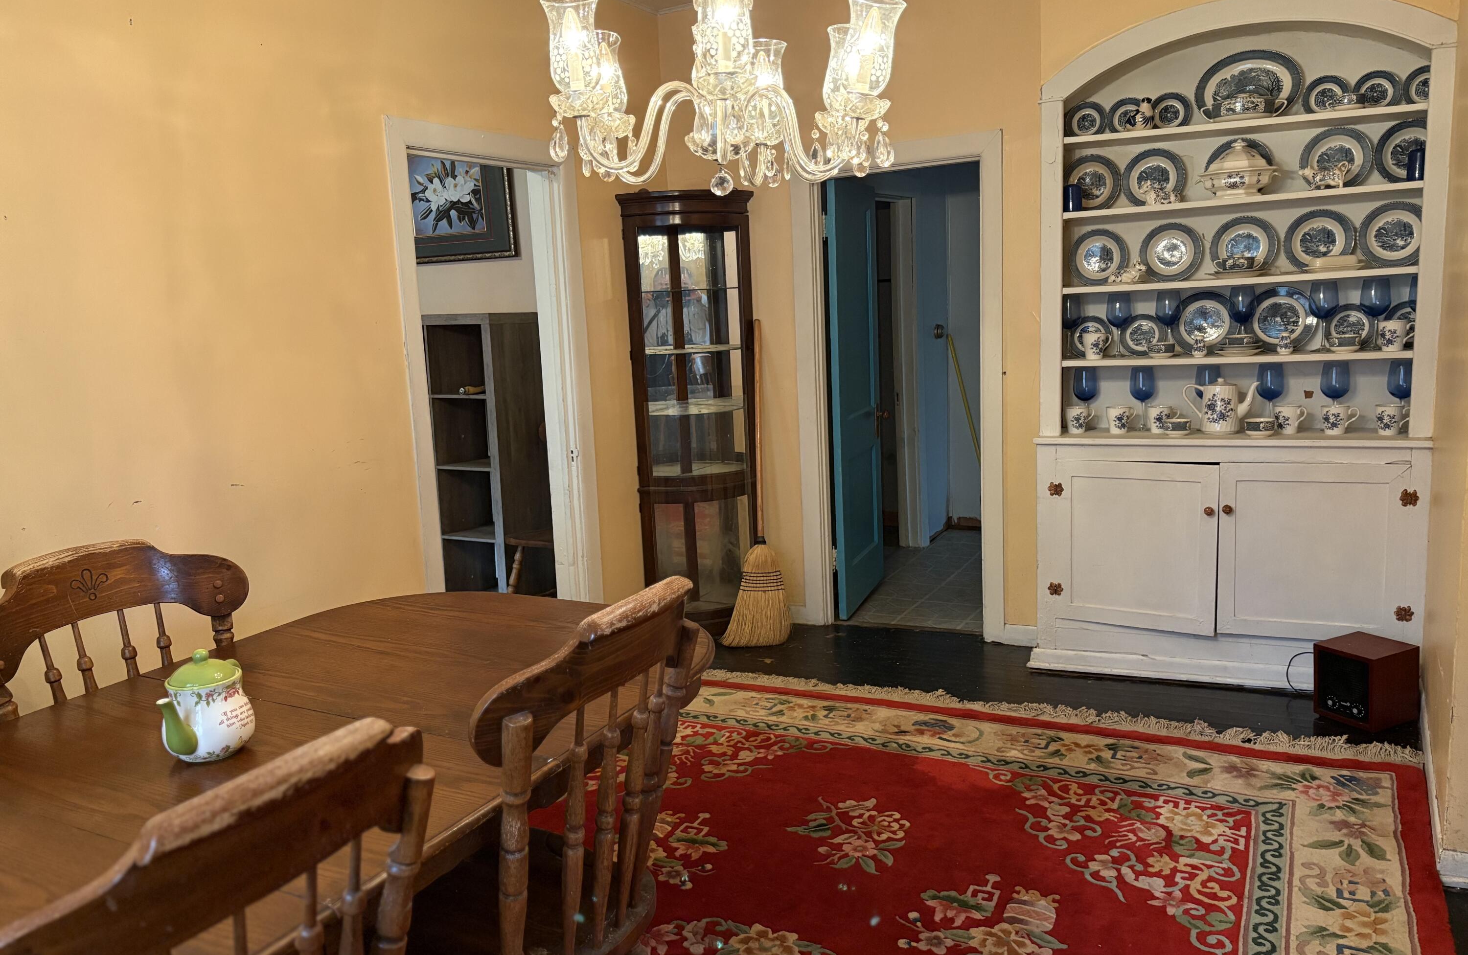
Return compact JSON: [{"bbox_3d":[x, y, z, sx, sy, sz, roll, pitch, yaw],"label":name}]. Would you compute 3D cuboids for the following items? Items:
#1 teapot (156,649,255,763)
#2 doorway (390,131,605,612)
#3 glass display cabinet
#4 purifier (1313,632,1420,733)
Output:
[{"bbox_3d":[-0.883,0.373,1.849,0.148,0.174,0.230,-1,8,7],"label":"teapot"},{"bbox_3d":[-0.936,-0.216,4.347,0.170,2.155,1.052,2,9,29],"label":"doorway"},{"bbox_3d":[-0.200,-0.296,5.184,0.625,2.012,0.390,-5,9,-16],"label":"glass display cabinet"},{"bbox_3d":[2.143,0.690,3.738,0.226,0.255,0.220,-7,9,-26],"label":"purifier"}]

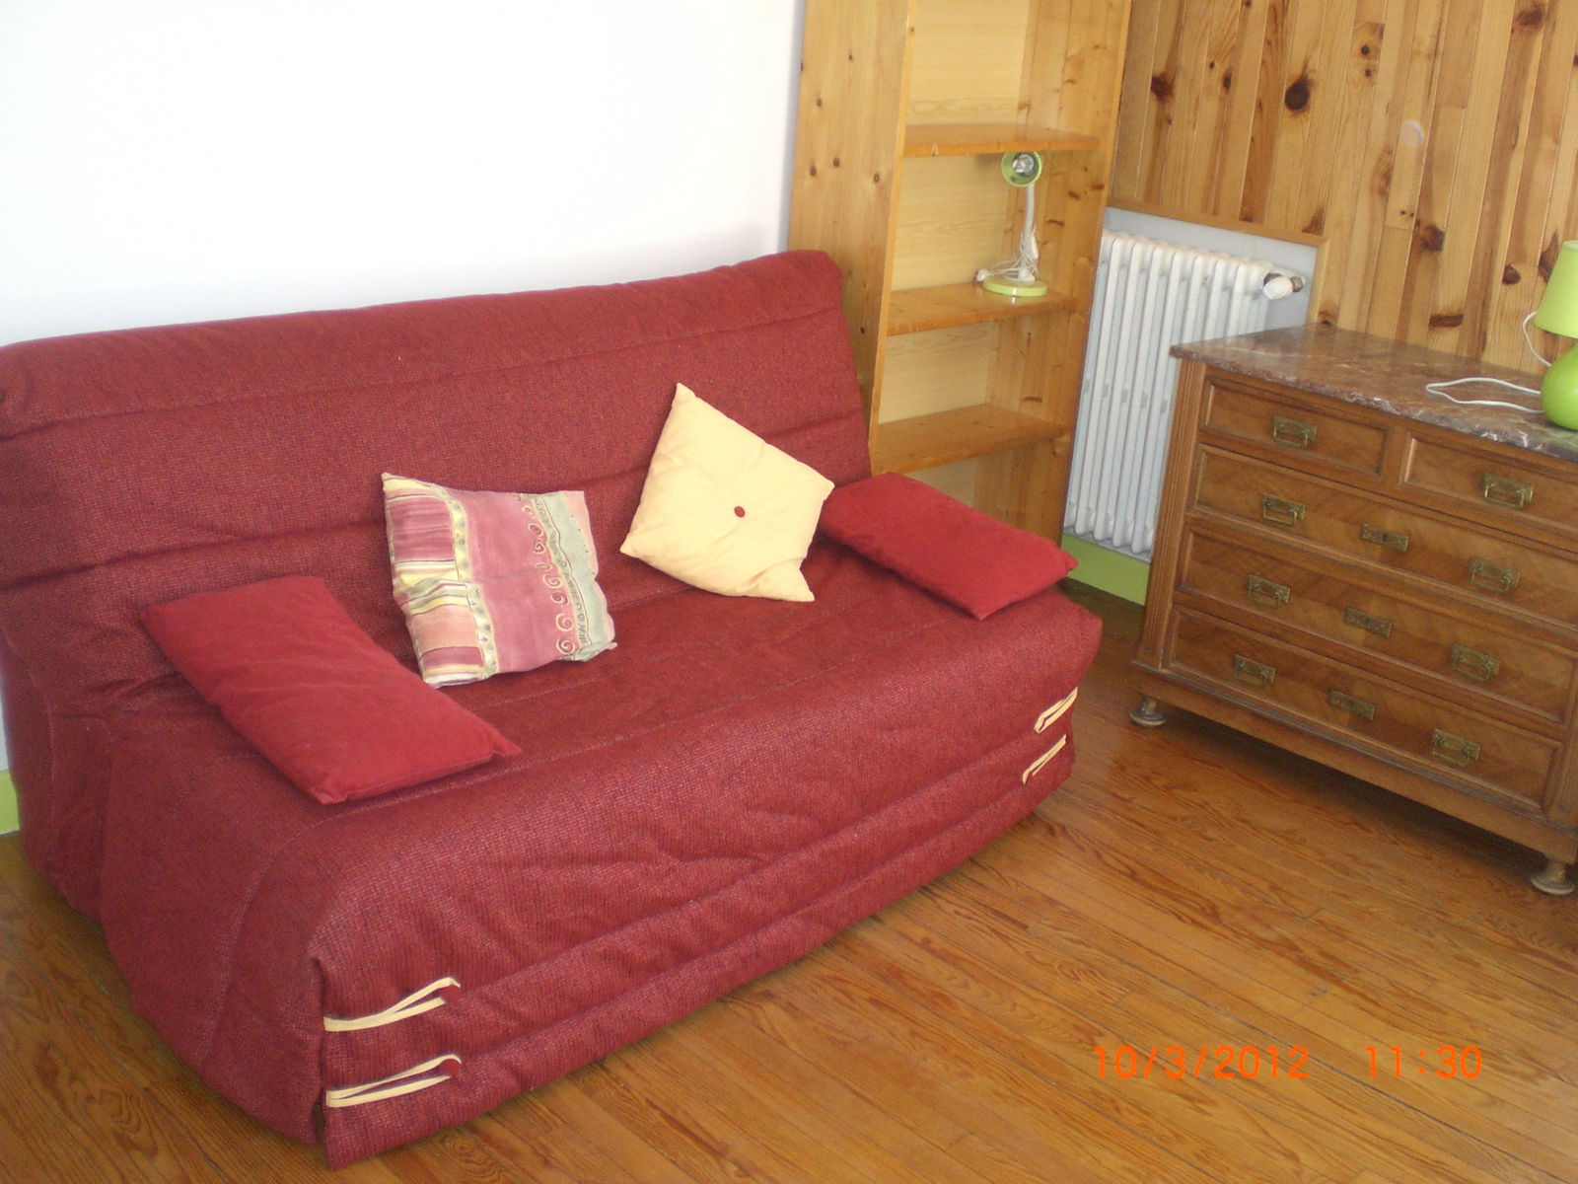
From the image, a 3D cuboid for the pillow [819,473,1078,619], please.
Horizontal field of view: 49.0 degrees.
[{"bbox_3d":[0.313,-0.112,3.723,0.505,0.095,0.335,31,36,31],"label":"pillow"}]

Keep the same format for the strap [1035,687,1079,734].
[{"bbox_3d":[0.554,0.245,3.579,0.022,0.045,0.195,16,24,29],"label":"strap"}]

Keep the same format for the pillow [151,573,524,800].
[{"bbox_3d":[-0.739,0.140,2.766,0.505,0.095,0.335,38,31,29],"label":"pillow"}]

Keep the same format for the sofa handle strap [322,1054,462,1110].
[{"bbox_3d":[-0.565,0.700,2.480,0.200,0.045,0.022,-11,25,-33],"label":"sofa handle strap"}]

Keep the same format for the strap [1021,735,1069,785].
[{"bbox_3d":[0.535,0.349,3.605,0.022,0.045,0.195,16,24,29],"label":"strap"}]

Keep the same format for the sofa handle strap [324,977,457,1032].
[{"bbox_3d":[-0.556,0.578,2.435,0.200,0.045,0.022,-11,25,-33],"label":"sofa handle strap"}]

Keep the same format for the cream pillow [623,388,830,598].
[{"bbox_3d":[-0.113,-0.170,3.497,0.390,0.120,0.380,29,55,-21],"label":"cream pillow"}]

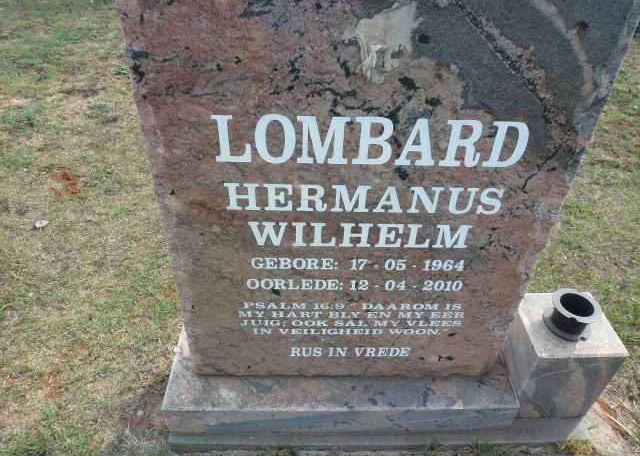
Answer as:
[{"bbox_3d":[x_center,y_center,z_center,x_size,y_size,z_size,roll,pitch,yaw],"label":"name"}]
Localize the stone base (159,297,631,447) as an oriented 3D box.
[{"bbox_3d":[0.142,0.315,1.073,0.990,0.281,0.302,0,39,0],"label":"stone base"}]

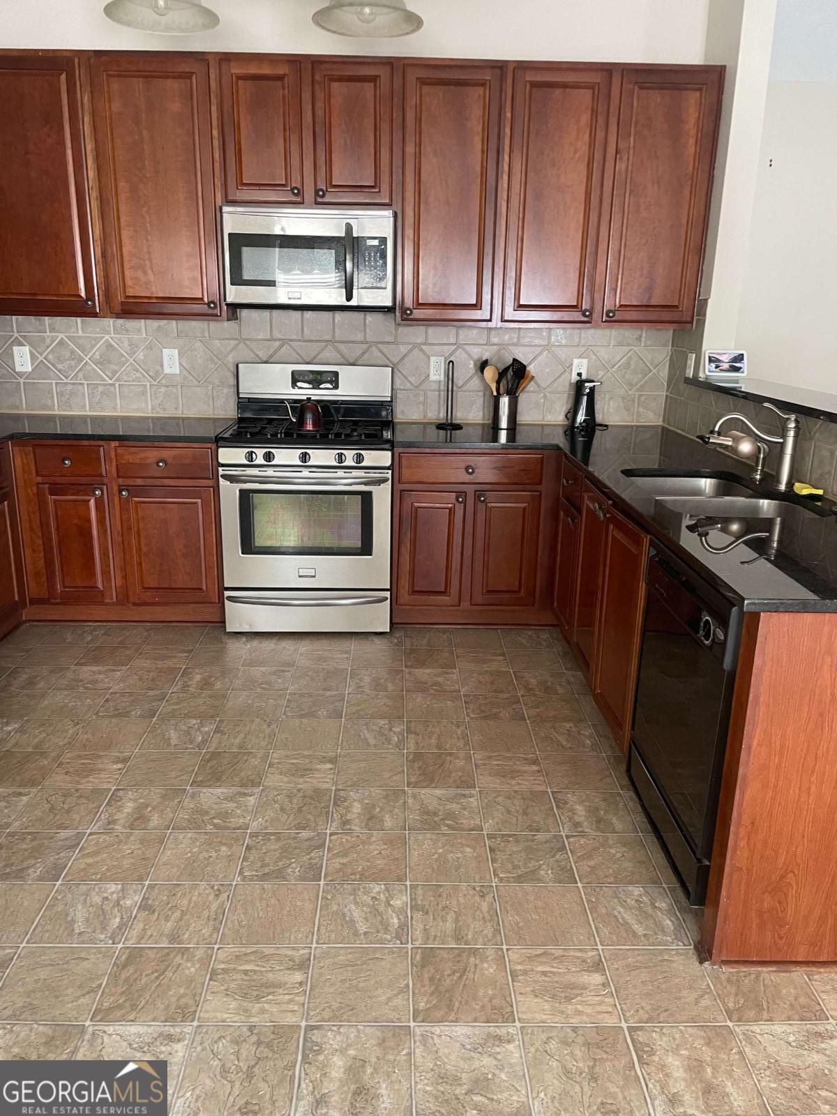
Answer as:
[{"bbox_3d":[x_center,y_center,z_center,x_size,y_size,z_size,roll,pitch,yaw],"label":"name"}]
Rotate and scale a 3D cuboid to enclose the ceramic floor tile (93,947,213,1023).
[{"bbox_3d":[-0.595,0.970,1.903,0.222,0.010,0.222,1,17,-2],"label":"ceramic floor tile"}]

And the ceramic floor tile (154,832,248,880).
[{"bbox_3d":[-0.607,0.836,2.344,0.222,0.010,0.222,1,17,-2],"label":"ceramic floor tile"}]

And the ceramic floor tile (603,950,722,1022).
[{"bbox_3d":[0.559,0.988,1.938,0.222,0.010,0.222,1,17,-2],"label":"ceramic floor tile"}]

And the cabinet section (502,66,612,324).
[{"bbox_3d":[0.600,-1.621,3.838,0.428,1.059,0.336,1,17,0],"label":"cabinet section"}]

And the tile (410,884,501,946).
[{"bbox_3d":[0.091,0.904,2.120,0.226,0.010,0.226,1,17,-2],"label":"tile"}]

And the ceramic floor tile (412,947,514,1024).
[{"bbox_3d":[0.097,0.970,1.901,0.226,0.010,0.226,1,17,-2],"label":"ceramic floor tile"}]

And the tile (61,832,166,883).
[{"bbox_3d":[-0.829,0.828,2.312,0.226,0.010,0.226,1,17,-2],"label":"tile"}]

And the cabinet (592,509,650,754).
[{"bbox_3d":[0.951,0.217,2.748,0.600,0.750,0.460,1,17,-2],"label":"cabinet"}]

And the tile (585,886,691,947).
[{"bbox_3d":[0.548,0.909,2.134,0.226,0.010,0.226,1,17,-2],"label":"tile"}]

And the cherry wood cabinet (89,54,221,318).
[{"bbox_3d":[-1.125,-1.632,3.780,0.534,1.053,0.342,1,17,-2],"label":"cherry wood cabinet"}]

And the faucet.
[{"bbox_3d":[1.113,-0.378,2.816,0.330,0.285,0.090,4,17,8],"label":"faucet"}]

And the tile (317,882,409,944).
[{"bbox_3d":[-0.139,0.910,2.136,0.228,0.010,0.227,1,17,-2],"label":"tile"}]

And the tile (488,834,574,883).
[{"bbox_3d":[0.314,0.841,2.346,0.226,0.010,0.226,1,17,-2],"label":"tile"}]

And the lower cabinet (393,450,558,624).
[{"bbox_3d":[0.246,-0.146,4.121,0.739,0.875,0.615,1,17,-2],"label":"lower cabinet"}]

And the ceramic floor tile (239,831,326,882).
[{"bbox_3d":[-0.376,0.839,2.351,0.222,0.010,0.222,1,17,-2],"label":"ceramic floor tile"}]

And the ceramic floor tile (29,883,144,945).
[{"bbox_3d":[-0.832,0.901,2.115,0.228,0.010,0.227,1,17,-2],"label":"ceramic floor tile"}]

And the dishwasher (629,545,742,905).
[{"bbox_3d":[0.958,0.430,2.218,0.603,0.843,0.601,1,17,-2],"label":"dishwasher"}]

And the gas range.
[{"bbox_3d":[-0.506,-0.292,4.009,0.758,1.185,0.693,1,17,-2],"label":"gas range"}]

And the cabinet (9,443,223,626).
[{"bbox_3d":[-1.357,-0.177,4.083,0.896,0.867,0.623,1,17,-1],"label":"cabinet"}]

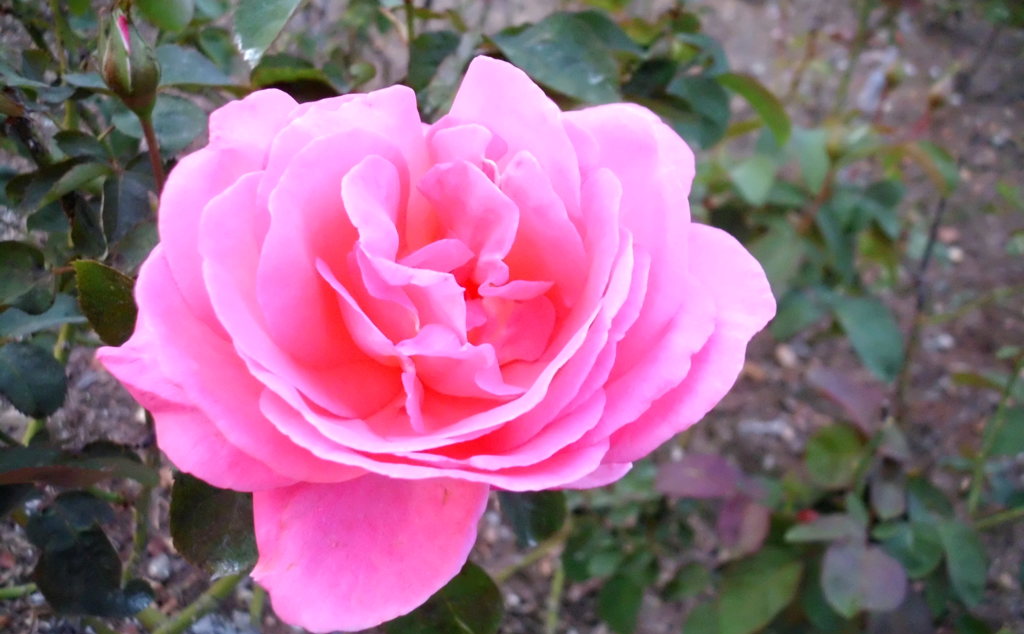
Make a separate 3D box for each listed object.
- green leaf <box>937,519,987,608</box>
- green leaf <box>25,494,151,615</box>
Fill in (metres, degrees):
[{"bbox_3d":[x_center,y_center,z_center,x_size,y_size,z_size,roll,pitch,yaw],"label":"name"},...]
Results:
[{"bbox_3d":[0.237,0.130,0.420,0.021,0.010,0.050,3,62,-12],"label":"green leaf"},{"bbox_3d":[-0.175,0.098,0.330,0.046,0.014,0.055,-27,68,-15],"label":"green leaf"}]

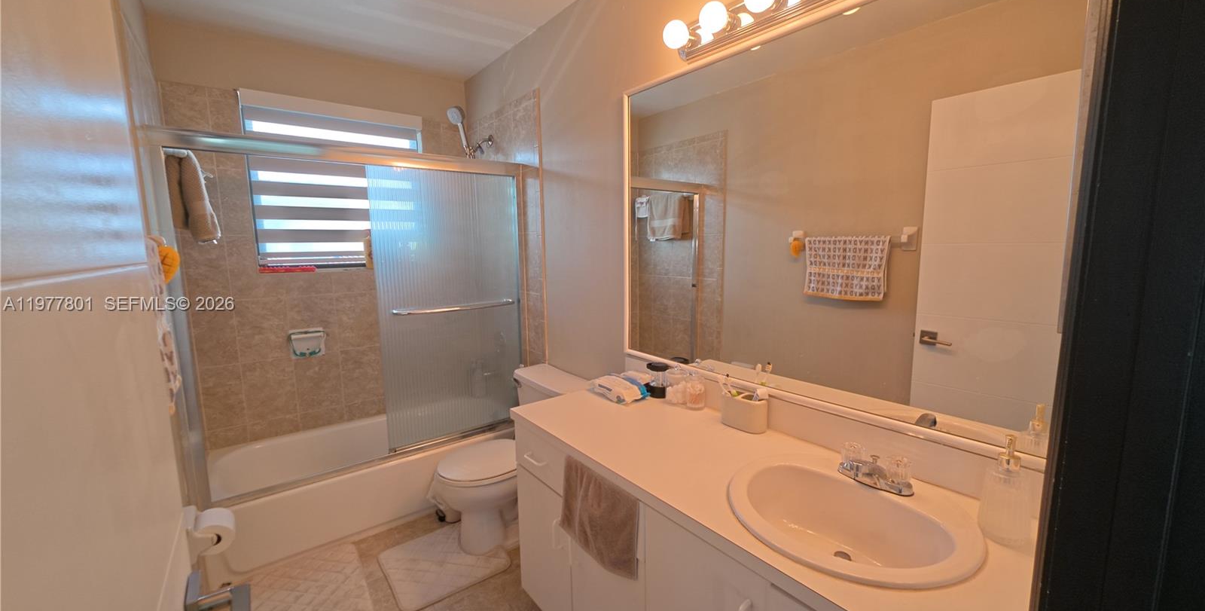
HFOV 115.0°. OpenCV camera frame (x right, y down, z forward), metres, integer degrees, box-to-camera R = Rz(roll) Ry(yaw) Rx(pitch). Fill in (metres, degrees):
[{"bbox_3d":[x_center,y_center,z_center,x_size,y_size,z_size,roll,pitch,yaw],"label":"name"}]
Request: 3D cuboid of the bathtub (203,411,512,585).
[{"bbox_3d":[-1.330,0.962,2.400,1.550,0.360,0.750,-6,9,-38],"label":"bathtub"}]

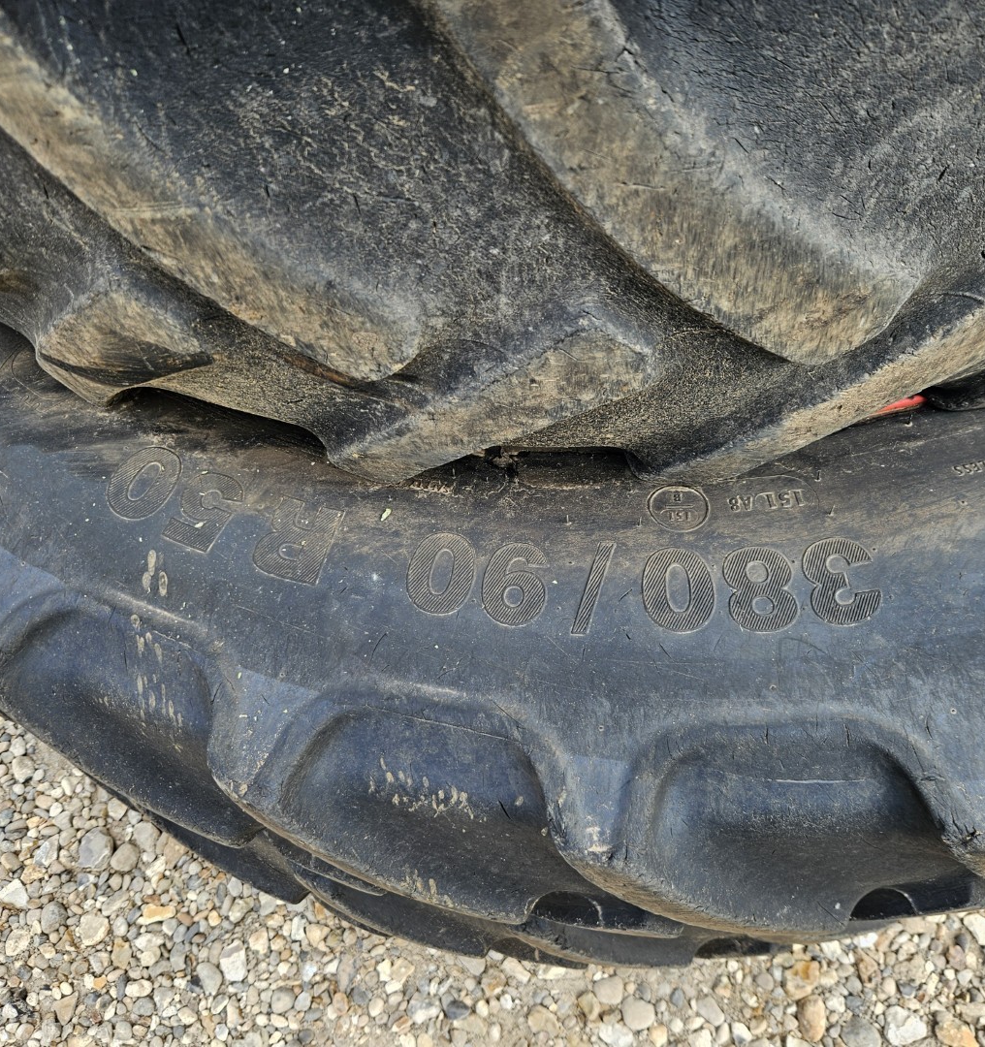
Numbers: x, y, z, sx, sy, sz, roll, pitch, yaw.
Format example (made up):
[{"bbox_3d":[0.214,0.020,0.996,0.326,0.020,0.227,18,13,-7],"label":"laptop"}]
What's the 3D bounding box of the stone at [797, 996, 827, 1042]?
[{"bbox_3d":[0.383,0.593,1.111,0.032,0.022,0.049,0,66,7],"label":"stone"}]

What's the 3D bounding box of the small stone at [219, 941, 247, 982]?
[{"bbox_3d":[-0.334,0.563,1.191,0.032,0.022,0.046,-10,70,3],"label":"small stone"}]

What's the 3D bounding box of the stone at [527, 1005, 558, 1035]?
[{"bbox_3d":[0.061,0.606,1.131,0.036,0.020,0.029,2,71,7],"label":"stone"}]

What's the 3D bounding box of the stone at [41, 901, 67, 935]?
[{"bbox_3d":[-0.594,0.531,1.253,0.034,0.023,0.038,-18,65,-2],"label":"stone"}]

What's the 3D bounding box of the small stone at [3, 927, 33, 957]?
[{"bbox_3d":[-0.628,0.555,1.227,0.024,0.017,0.033,5,71,8],"label":"small stone"}]

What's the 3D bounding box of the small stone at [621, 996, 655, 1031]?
[{"bbox_3d":[0.174,0.594,1.122,0.039,0.022,0.032,12,73,10],"label":"small stone"}]

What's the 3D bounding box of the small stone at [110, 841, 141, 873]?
[{"bbox_3d":[-0.503,0.460,1.275,0.036,0.024,0.038,24,71,16],"label":"small stone"}]

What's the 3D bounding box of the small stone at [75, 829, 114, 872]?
[{"bbox_3d":[-0.537,0.441,1.257,0.045,0.033,0.050,-1,71,6],"label":"small stone"}]

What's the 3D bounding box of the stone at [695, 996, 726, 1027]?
[{"bbox_3d":[0.265,0.591,1.126,0.021,0.014,0.037,-35,67,-9],"label":"stone"}]

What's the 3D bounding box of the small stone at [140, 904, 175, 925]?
[{"bbox_3d":[-0.448,0.524,1.240,0.044,0.018,0.026,1,66,7],"label":"small stone"}]

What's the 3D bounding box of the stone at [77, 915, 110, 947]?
[{"bbox_3d":[-0.534,0.546,1.240,0.041,0.026,0.038,2,66,8],"label":"stone"}]

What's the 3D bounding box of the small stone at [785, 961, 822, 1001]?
[{"bbox_3d":[0.378,0.553,1.130,0.051,0.024,0.035,-26,66,-5],"label":"small stone"}]

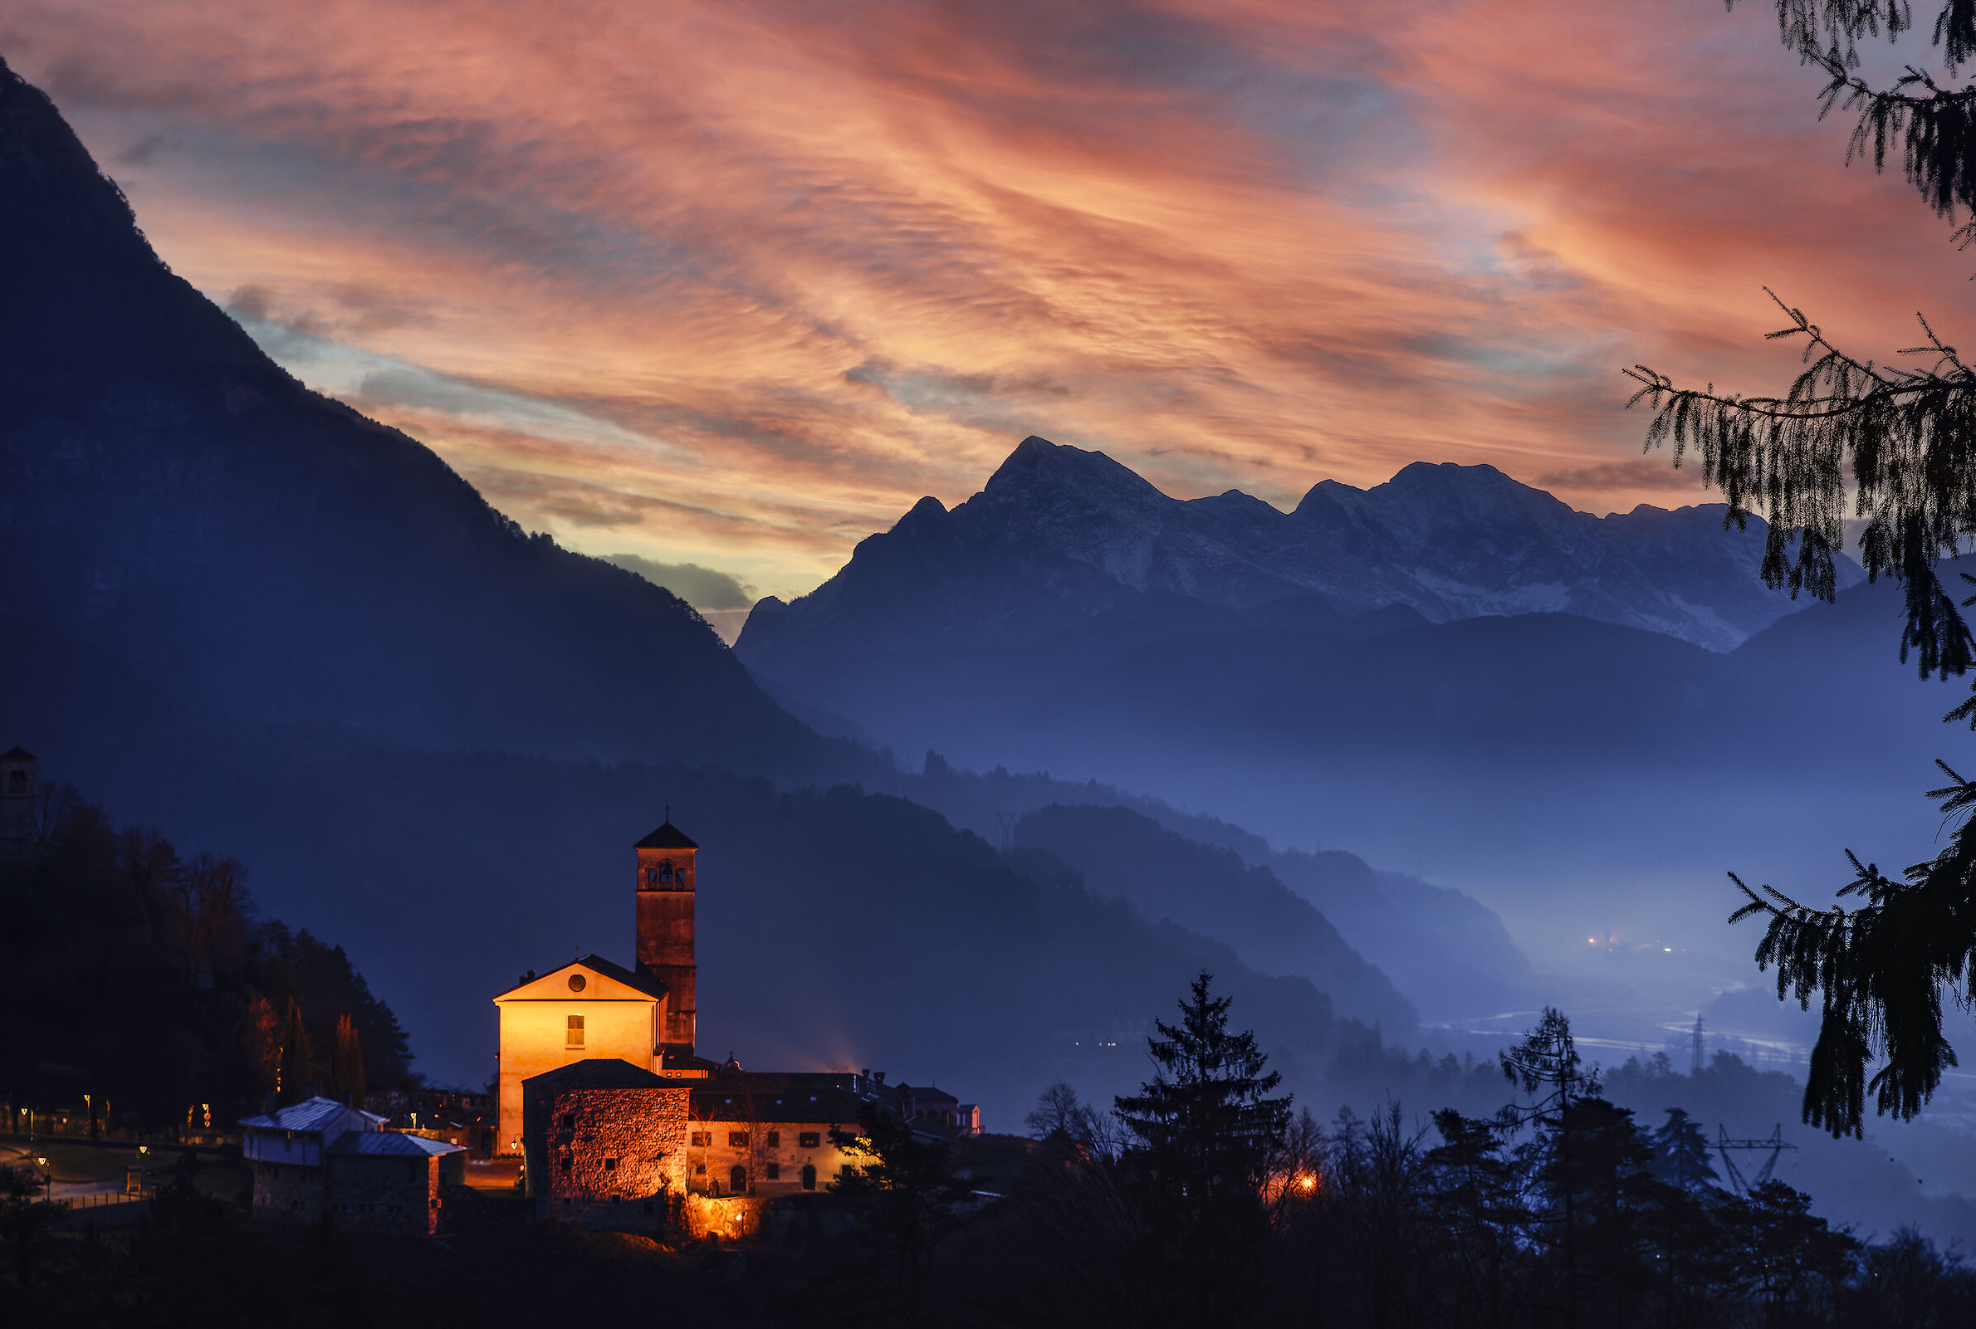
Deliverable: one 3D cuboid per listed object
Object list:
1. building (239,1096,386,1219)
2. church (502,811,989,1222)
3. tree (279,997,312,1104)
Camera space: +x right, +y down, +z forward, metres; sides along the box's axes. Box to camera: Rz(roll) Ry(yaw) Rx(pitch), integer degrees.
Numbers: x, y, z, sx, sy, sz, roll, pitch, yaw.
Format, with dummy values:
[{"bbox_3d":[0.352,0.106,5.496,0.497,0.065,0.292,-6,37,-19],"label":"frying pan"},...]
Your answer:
[{"bbox_3d":[-65.880,48.030,378.000,10.500,11.200,9.500,-2,-4,35],"label":"building"},{"bbox_3d":[-26.120,36.360,405.000,46.000,39.500,40.000,0,-3,-3],"label":"church"},{"bbox_3d":[-75.960,42.660,425.000,3.500,12.000,3.500,0,-3,-6],"label":"tree"}]

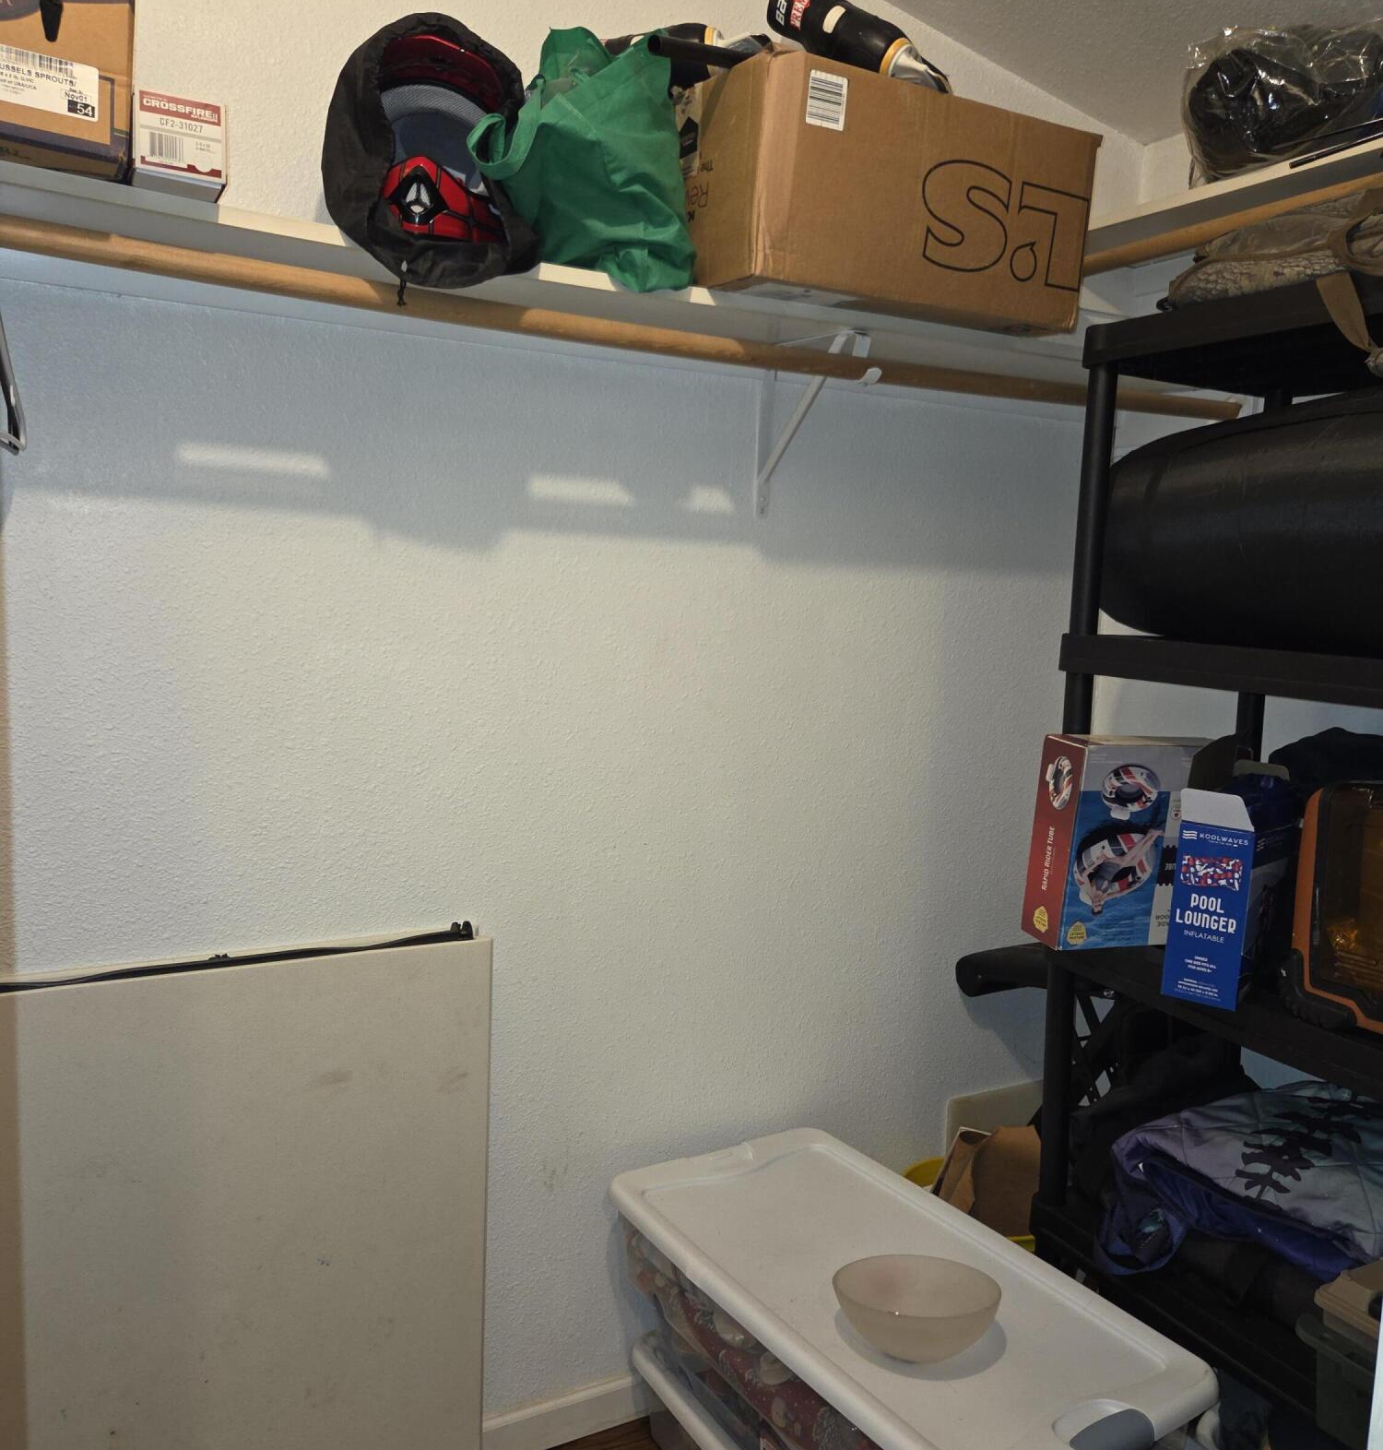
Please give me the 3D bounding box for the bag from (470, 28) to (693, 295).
[{"bbox_3d":[-0.161,-0.749,1.605,0.300,0.345,0.260,-1,7,-22],"label":"bag"}]

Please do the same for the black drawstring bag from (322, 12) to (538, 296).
[{"bbox_3d":[-0.323,-0.692,1.527,0.265,0.345,0.300,1,6,-12],"label":"black drawstring bag"}]

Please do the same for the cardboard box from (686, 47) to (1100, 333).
[{"bbox_3d":[0.253,-0.750,1.869,0.588,0.292,0.370,-2,7,-30],"label":"cardboard box"}]

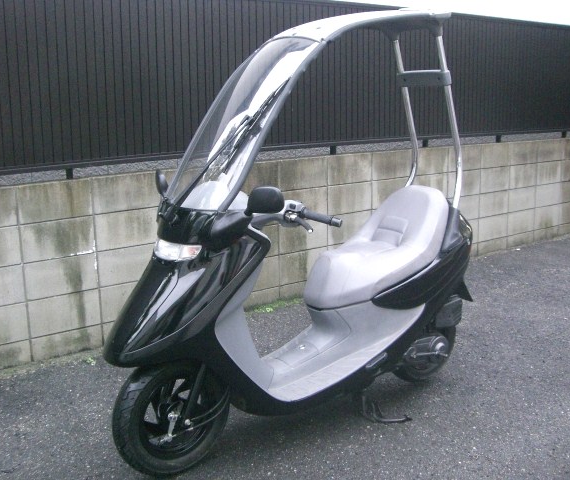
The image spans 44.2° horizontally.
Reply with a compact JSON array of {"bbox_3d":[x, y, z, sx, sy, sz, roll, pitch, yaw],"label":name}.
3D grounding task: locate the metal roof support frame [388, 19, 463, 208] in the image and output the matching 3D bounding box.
[{"bbox_3d":[0.615,-0.521,3.023,0.210,0.780,0.300,-9,15,-36],"label":"metal roof support frame"}]

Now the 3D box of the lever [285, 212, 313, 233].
[{"bbox_3d":[0.051,-0.055,2.391,0.040,0.035,0.150,-9,27,-36],"label":"lever"}]

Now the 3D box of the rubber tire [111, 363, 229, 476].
[{"bbox_3d":[-0.393,0.616,2.490,0.462,0.462,0.105,-9,15,-36],"label":"rubber tire"}]

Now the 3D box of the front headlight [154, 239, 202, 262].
[{"bbox_3d":[-0.387,0.033,2.375,0.100,0.085,0.275,-9,15,-36],"label":"front headlight"}]

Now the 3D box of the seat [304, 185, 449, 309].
[{"bbox_3d":[0.347,-0.006,2.925,0.760,0.410,0.330,-9,15,-36],"label":"seat"}]

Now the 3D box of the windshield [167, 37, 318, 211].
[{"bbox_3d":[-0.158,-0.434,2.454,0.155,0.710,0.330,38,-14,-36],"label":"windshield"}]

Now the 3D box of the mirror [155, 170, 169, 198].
[{"bbox_3d":[-0.471,-0.217,2.691,0.060,0.102,0.155,-4,13,-16],"label":"mirror"}]

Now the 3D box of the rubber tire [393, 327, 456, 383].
[{"bbox_3d":[0.625,0.444,3.229,0.436,0.436,0.105,-9,15,-36],"label":"rubber tire"}]

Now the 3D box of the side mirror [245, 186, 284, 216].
[{"bbox_3d":[-0.064,-0.118,2.158,0.155,0.102,0.060,7,14,33],"label":"side mirror"}]

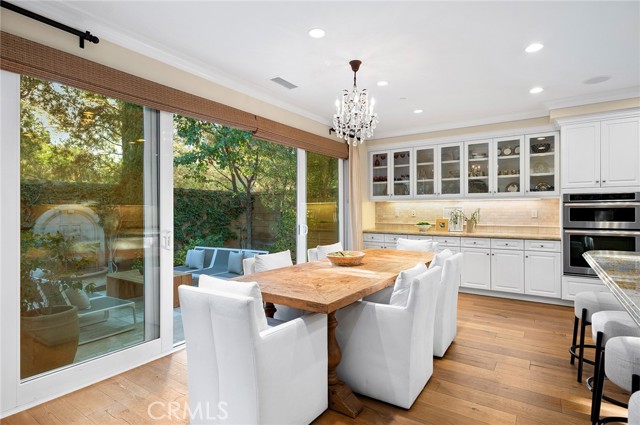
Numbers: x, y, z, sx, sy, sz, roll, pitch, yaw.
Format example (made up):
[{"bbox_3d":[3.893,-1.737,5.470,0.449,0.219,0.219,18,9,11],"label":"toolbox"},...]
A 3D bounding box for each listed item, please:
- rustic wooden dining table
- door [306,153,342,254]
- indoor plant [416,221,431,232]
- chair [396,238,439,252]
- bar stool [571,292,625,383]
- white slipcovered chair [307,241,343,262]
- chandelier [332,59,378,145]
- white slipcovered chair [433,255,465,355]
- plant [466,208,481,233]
[{"bbox_3d":[0.363,0.867,2.975,0.970,0.765,2.460,0,0,35],"label":"rustic wooden dining table"},{"bbox_3d":[0.029,0.150,4.777,0.080,2.180,1.120,0,0,35],"label":"door"},{"bbox_3d":[1.773,0.250,5.480,0.260,0.180,0.260,0,0,35],"label":"indoor plant"},{"bbox_3d":[1.152,0.815,4.131,0.550,0.870,0.650,0,0,35],"label":"chair"},{"bbox_3d":[2.162,0.925,2.379,0.460,0.650,0.460,0,0,35],"label":"bar stool"},{"bbox_3d":[0.287,0.815,3.616,0.650,0.870,0.550,0,0,35],"label":"white slipcovered chair"},{"bbox_3d":[0.351,-1.025,2.995,0.440,0.810,0.440,0,0,0],"label":"chandelier"},{"bbox_3d":[1.002,0.815,3.112,0.650,0.870,0.550,0,0,35],"label":"white slipcovered chair"},{"bbox_3d":[2.422,0.132,5.047,0.220,0.385,0.200,0,0,35],"label":"plant"}]

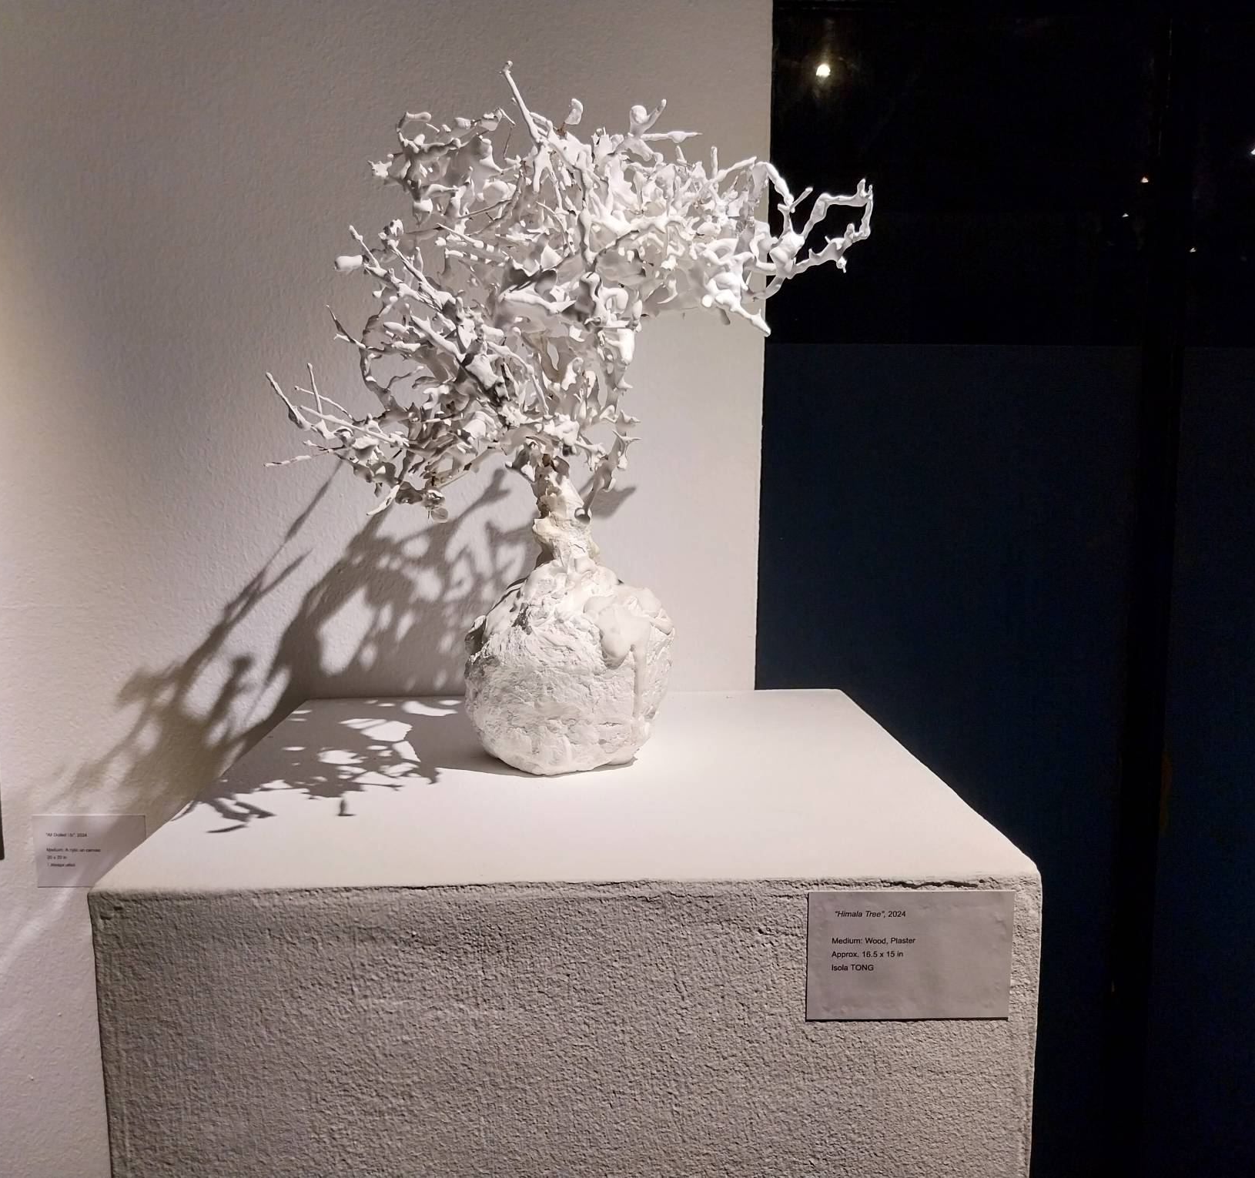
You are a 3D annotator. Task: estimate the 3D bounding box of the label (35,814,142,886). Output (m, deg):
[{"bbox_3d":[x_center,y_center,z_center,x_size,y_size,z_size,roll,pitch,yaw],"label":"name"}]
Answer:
[{"bbox_3d":[-0.421,0.206,0.926,0.087,0.058,0.003,0,7,-2],"label":"label"}]

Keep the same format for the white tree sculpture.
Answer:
[{"bbox_3d":[-0.035,-0.101,0.692,0.355,0.413,0.285,0,7,0],"label":"white tree sculpture"}]

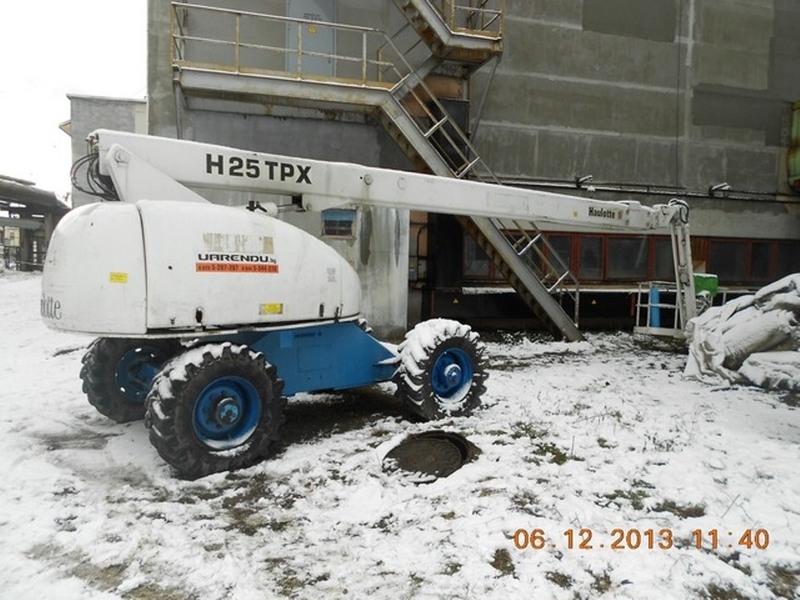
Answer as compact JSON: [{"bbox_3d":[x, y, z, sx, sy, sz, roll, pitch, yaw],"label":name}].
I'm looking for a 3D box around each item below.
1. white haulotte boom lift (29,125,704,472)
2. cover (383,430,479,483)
[{"bbox_3d":[1.587,-0.160,8.321,11.363,2.707,2.424,-2,4,-37],"label":"white haulotte boom lift"},{"bbox_3d":[0.253,1.297,4.980,0.740,0.090,0.740,1,10,0],"label":"cover"}]

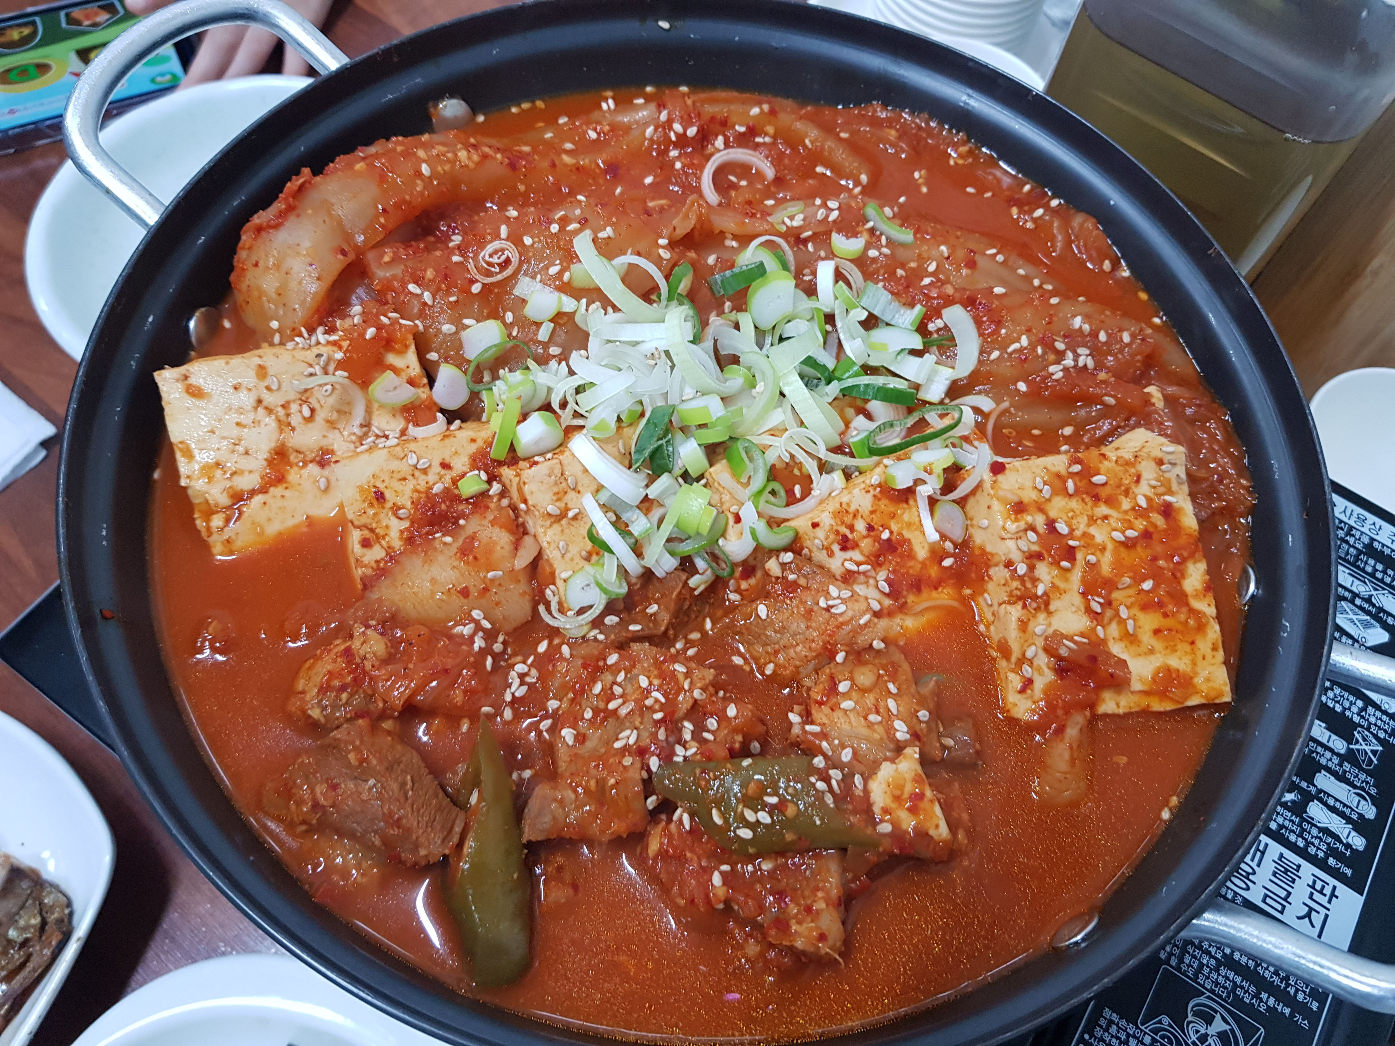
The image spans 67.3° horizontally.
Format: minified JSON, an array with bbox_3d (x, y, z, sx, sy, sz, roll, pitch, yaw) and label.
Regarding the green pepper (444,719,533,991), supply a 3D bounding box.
[{"bbox_3d":[-0.040,0.063,0.202,0.015,0.015,0.050,-5,63,-7],"label":"green pepper"}]

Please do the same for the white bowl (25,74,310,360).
[{"bbox_3d":[-0.171,-0.104,0.419,0.164,0.043,0.164,-1,63,-5],"label":"white bowl"}]

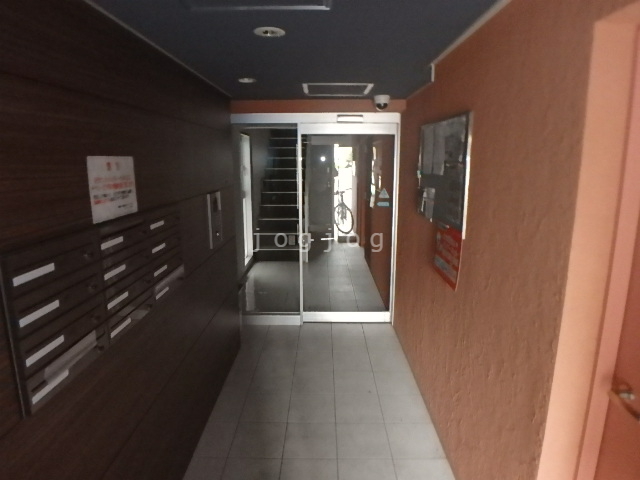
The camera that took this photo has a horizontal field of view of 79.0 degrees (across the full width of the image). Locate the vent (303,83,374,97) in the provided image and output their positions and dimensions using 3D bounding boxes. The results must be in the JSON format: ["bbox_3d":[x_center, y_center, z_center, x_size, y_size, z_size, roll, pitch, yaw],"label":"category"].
[{"bbox_3d":[0.130,-1.073,2.802,0.470,0.025,0.510,0,12,1],"label":"vent"}]

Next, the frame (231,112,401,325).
[{"bbox_3d":[-0.034,-0.154,3.708,1.525,2.020,0.120,0,11,0],"label":"frame"}]

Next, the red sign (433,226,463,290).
[{"bbox_3d":[0.694,0.074,2.156,0.012,0.295,0.430,0,12,1],"label":"red sign"}]

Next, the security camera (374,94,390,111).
[{"bbox_3d":[0.497,-1.086,3.096,0.125,0.108,0.125,0,12,1],"label":"security camera"}]

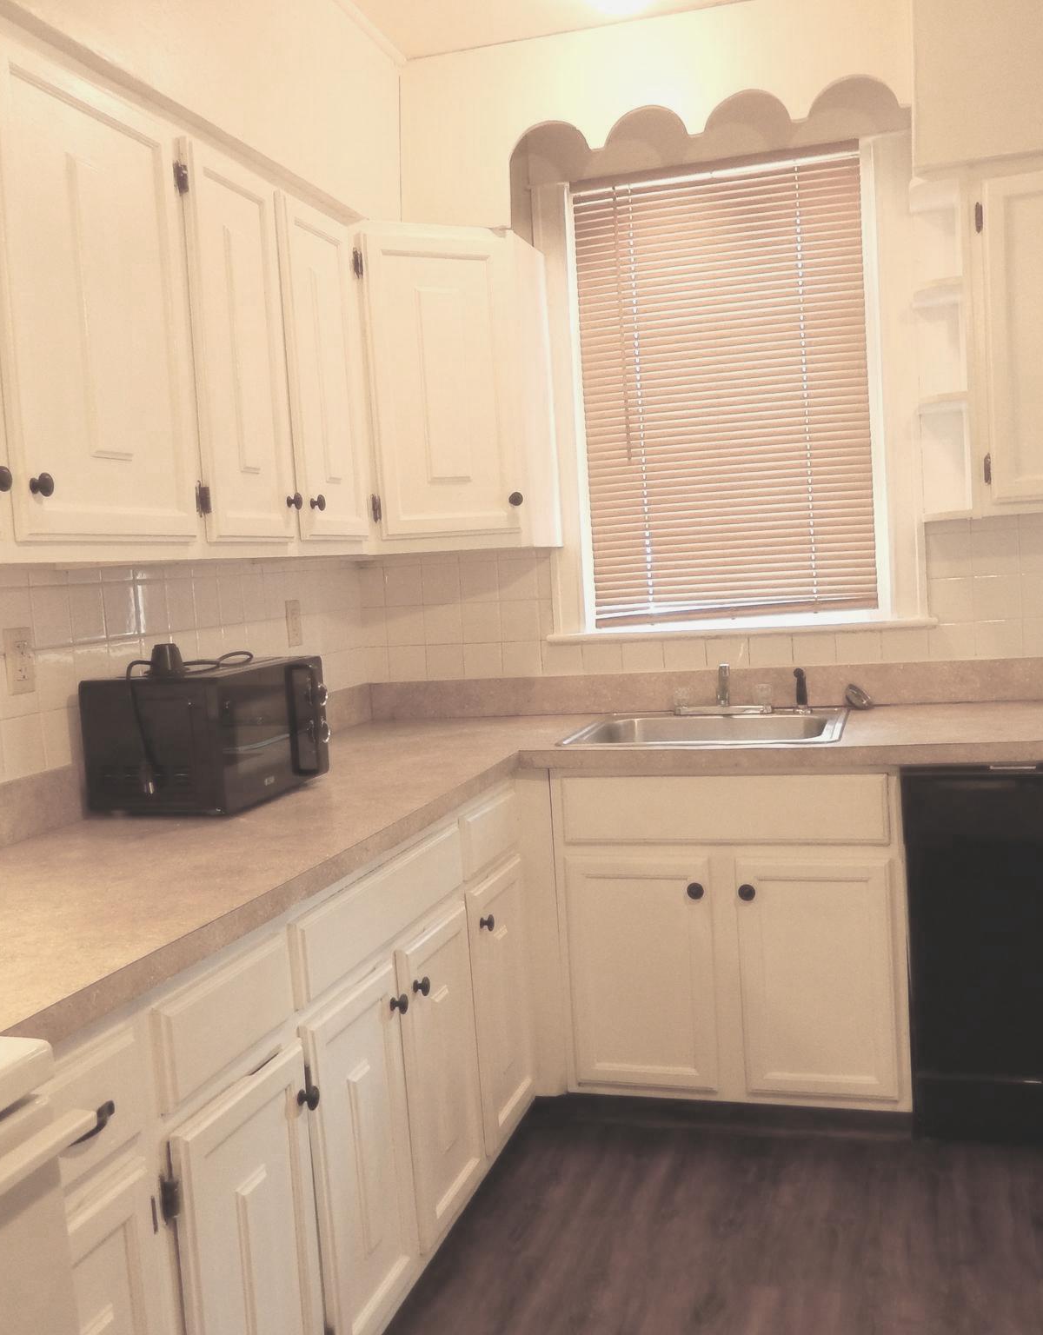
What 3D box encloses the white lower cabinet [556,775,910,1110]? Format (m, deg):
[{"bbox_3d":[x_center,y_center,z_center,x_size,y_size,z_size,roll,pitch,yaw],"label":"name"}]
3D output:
[{"bbox_3d":[0.525,0.557,3.078,0.755,0.765,0.615,-2,4,16],"label":"white lower cabinet"}]

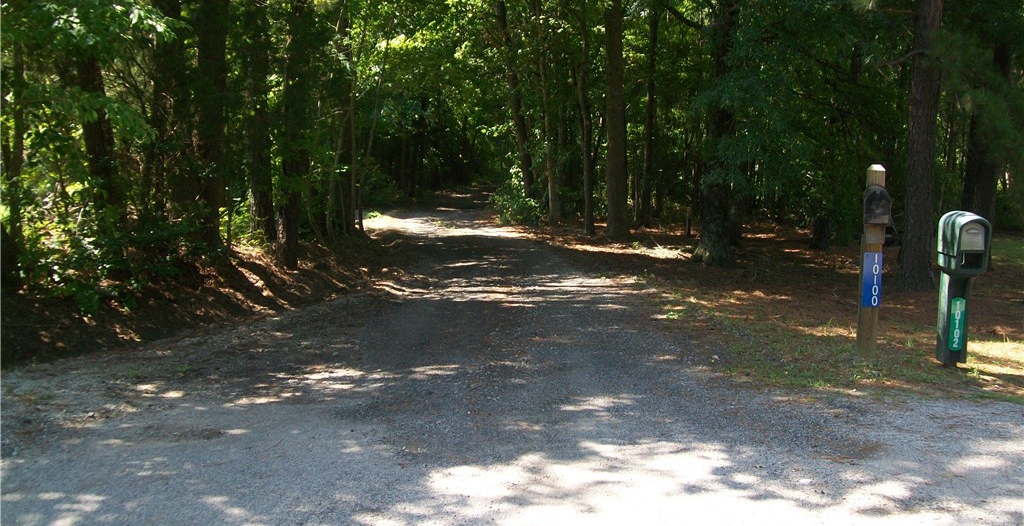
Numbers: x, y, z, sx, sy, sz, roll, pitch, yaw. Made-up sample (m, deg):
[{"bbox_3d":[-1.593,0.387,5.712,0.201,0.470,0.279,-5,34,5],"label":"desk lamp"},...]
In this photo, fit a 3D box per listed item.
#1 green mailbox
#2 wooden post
[{"bbox_3d":[3.479,0.185,7.795,0.275,1.180,0.470,1,5,8],"label":"green mailbox"},{"bbox_3d":[2.858,-0.011,7.978,0.155,1.550,0.160,2,5,9],"label":"wooden post"}]

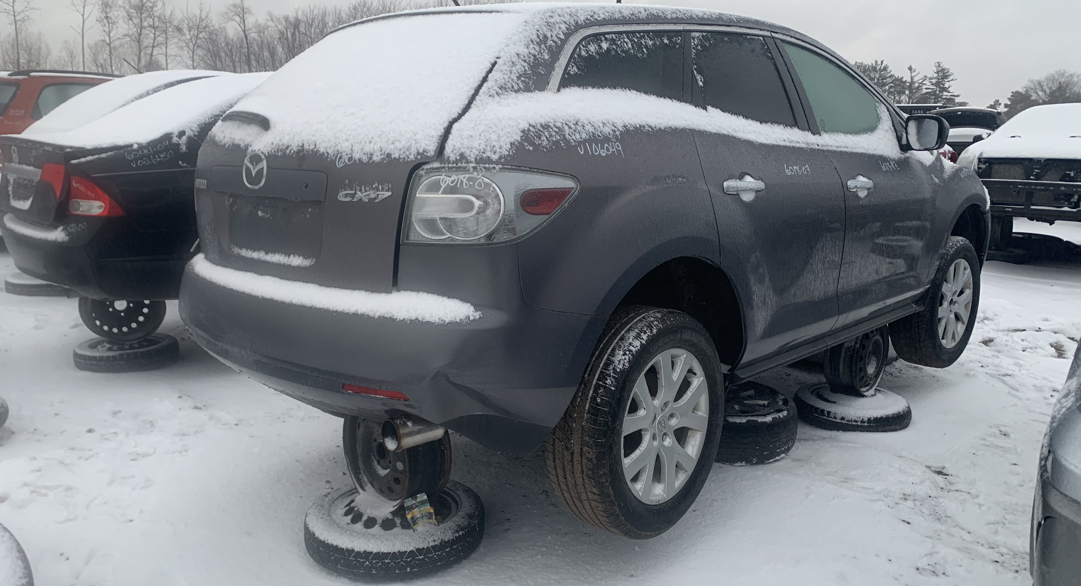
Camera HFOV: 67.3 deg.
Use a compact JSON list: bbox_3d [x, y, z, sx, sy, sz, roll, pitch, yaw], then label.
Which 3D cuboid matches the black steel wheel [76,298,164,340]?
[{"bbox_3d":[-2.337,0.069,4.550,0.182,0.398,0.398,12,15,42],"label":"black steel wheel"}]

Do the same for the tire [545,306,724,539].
[{"bbox_3d":[0.333,0.412,2.635,0.238,0.737,0.737,10,14,43],"label":"tire"}]

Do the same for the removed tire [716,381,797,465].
[{"bbox_3d":[0.870,0.594,3.850,0.660,0.230,0.660,4,12,11],"label":"removed tire"}]

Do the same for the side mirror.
[{"bbox_3d":[1.762,-0.728,3.705,0.190,0.170,0.125,10,14,43],"label":"side mirror"}]

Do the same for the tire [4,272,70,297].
[{"bbox_3d":[-5.100,-0.082,8.300,0.625,0.180,0.625,9,11,43],"label":"tire"}]

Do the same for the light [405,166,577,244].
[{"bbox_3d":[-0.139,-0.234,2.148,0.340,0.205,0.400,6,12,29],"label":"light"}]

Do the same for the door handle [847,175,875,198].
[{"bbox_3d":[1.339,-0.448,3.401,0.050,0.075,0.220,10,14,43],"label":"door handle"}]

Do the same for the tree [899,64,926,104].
[{"bbox_3d":[34.285,-14.886,75.879,3.000,12.560,3.000,5,9,23],"label":"tree"}]

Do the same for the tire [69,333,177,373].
[{"bbox_3d":[-2.760,0.400,5.430,0.625,0.180,0.625,9,11,43],"label":"tire"}]

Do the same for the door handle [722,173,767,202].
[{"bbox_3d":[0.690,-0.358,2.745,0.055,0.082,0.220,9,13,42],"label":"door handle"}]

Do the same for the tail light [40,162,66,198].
[{"bbox_3d":[-2.763,-0.639,4.592,0.160,0.190,0.075,5,9,25],"label":"tail light"}]

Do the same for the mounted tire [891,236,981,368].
[{"bbox_3d":[2.225,0.047,4.545,0.735,0.735,0.240,-7,12,-44],"label":"mounted tire"}]

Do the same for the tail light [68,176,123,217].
[{"bbox_3d":[-2.498,-0.550,4.536,0.280,0.215,0.210,6,9,31],"label":"tail light"}]

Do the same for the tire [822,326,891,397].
[{"bbox_3d":[1.763,0.345,4.530,0.180,0.450,0.450,9,11,42],"label":"tire"}]

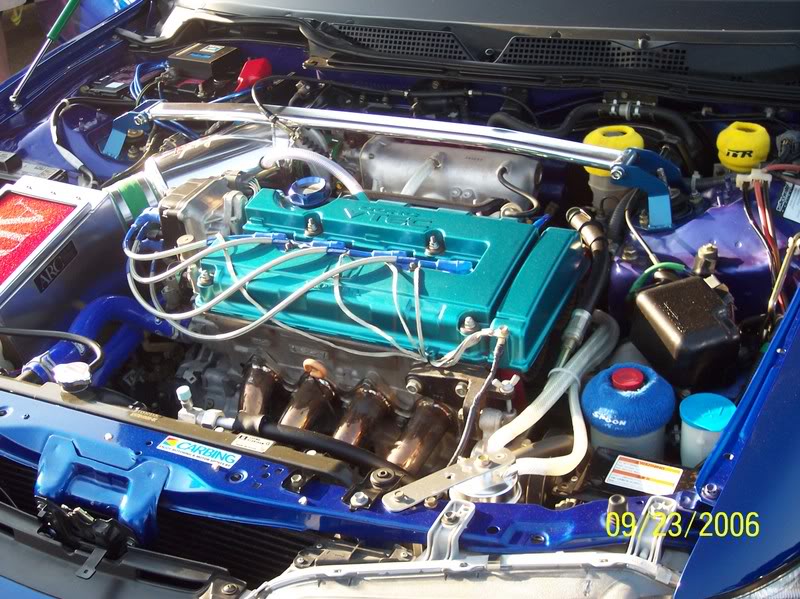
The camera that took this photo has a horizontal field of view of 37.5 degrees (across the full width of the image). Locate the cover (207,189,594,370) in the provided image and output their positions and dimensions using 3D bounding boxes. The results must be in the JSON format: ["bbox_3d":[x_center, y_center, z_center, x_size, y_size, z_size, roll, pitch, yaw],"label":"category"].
[{"bbox_3d":[-0.022,-0.043,1.540,0.475,0.080,0.208,10,43,25],"label":"cover"}]

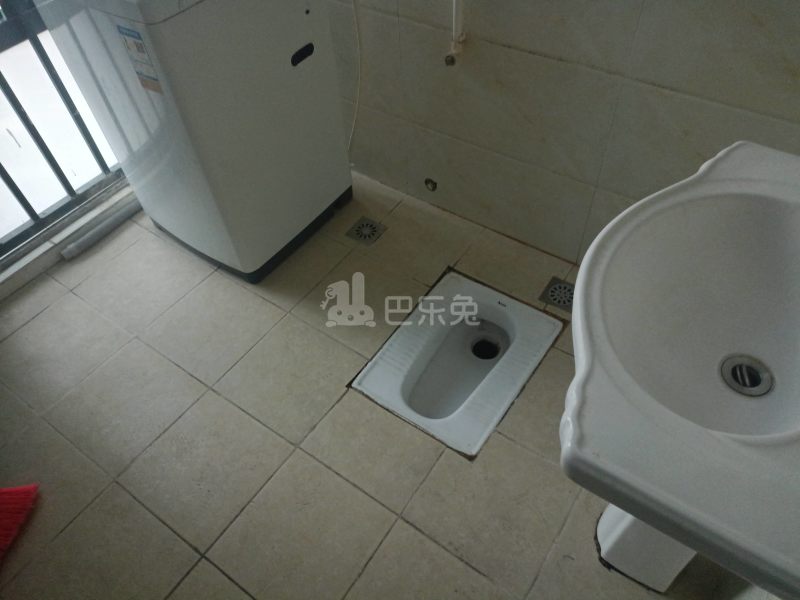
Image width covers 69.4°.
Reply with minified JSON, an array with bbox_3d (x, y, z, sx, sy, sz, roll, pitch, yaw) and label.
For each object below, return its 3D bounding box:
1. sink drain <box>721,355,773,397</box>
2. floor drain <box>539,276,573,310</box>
[{"bbox_3d":[0.456,0.102,0.761,0.064,0.014,0.064,-2,49,2],"label":"sink drain"},{"bbox_3d":[0.464,-0.012,1.649,0.102,0.012,0.102,27,56,23],"label":"floor drain"}]

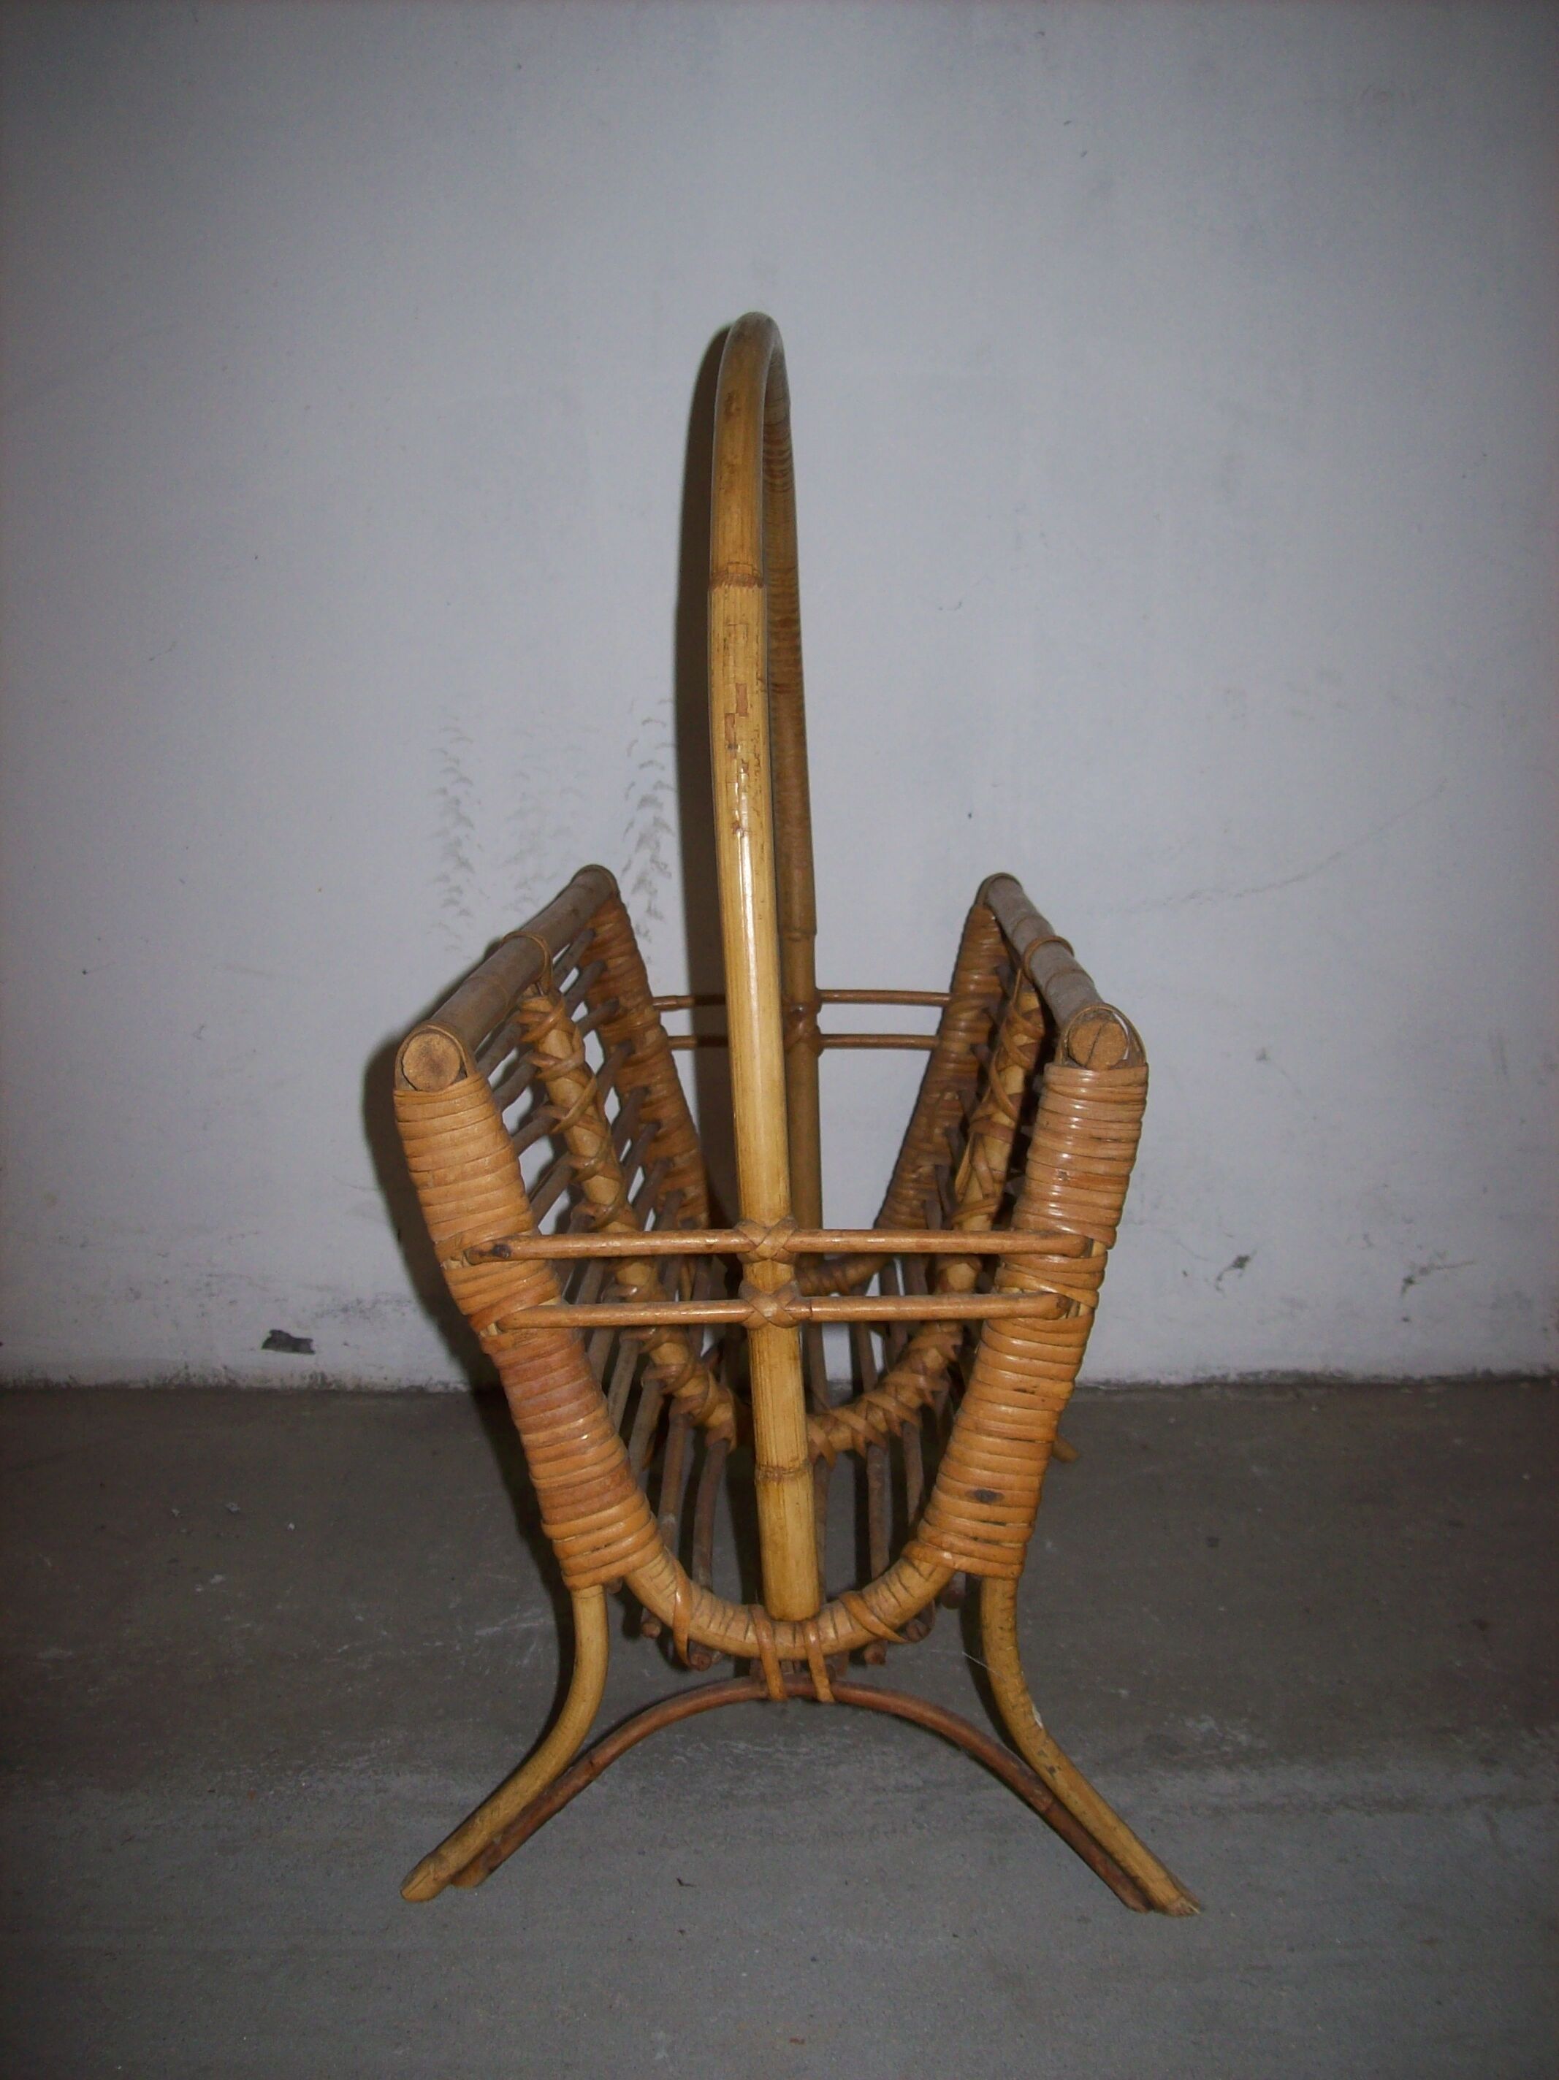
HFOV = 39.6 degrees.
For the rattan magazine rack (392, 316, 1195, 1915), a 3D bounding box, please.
[{"bbox_3d":[0.004,-0.008,0.863,0.267,0.528,0.439,-2,11,2],"label":"rattan magazine rack"}]

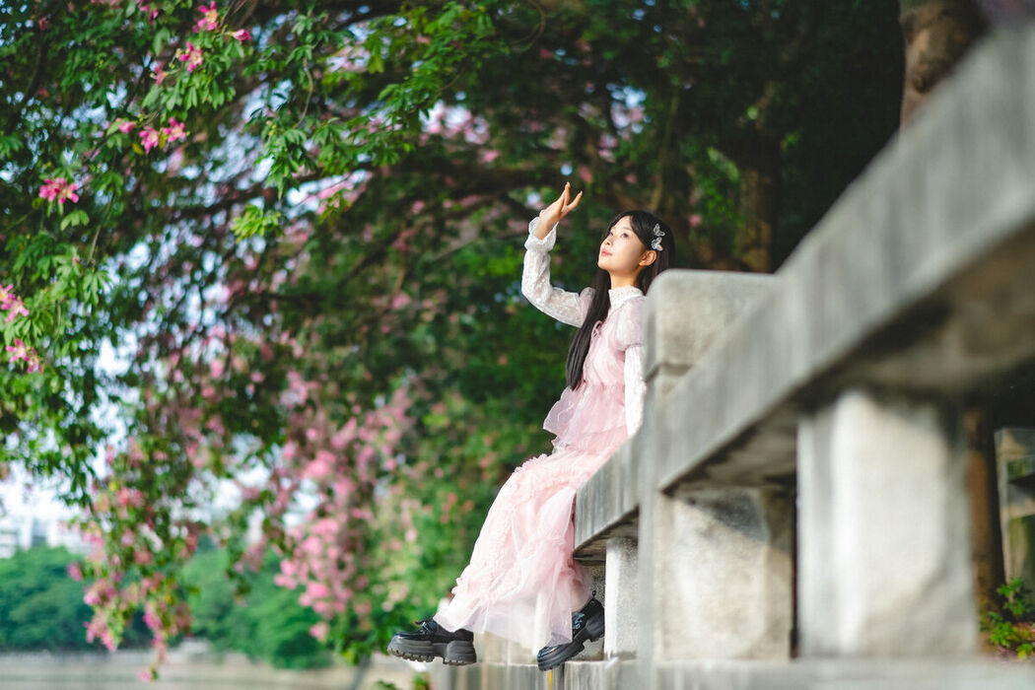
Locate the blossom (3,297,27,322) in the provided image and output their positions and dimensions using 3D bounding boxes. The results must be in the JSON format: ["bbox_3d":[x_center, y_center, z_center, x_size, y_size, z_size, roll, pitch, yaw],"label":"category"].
[{"bbox_3d":[-2.082,-0.149,6.900,0.098,0.105,0.080,1,-11,-5],"label":"blossom"}]

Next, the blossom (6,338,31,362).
[{"bbox_3d":[-2.066,0.018,6.900,0.098,0.098,0.080,-1,-11,5],"label":"blossom"}]

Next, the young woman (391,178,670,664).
[{"bbox_3d":[0.036,0.277,5.300,0.850,1.480,0.550,4,-11,-20],"label":"young woman"}]

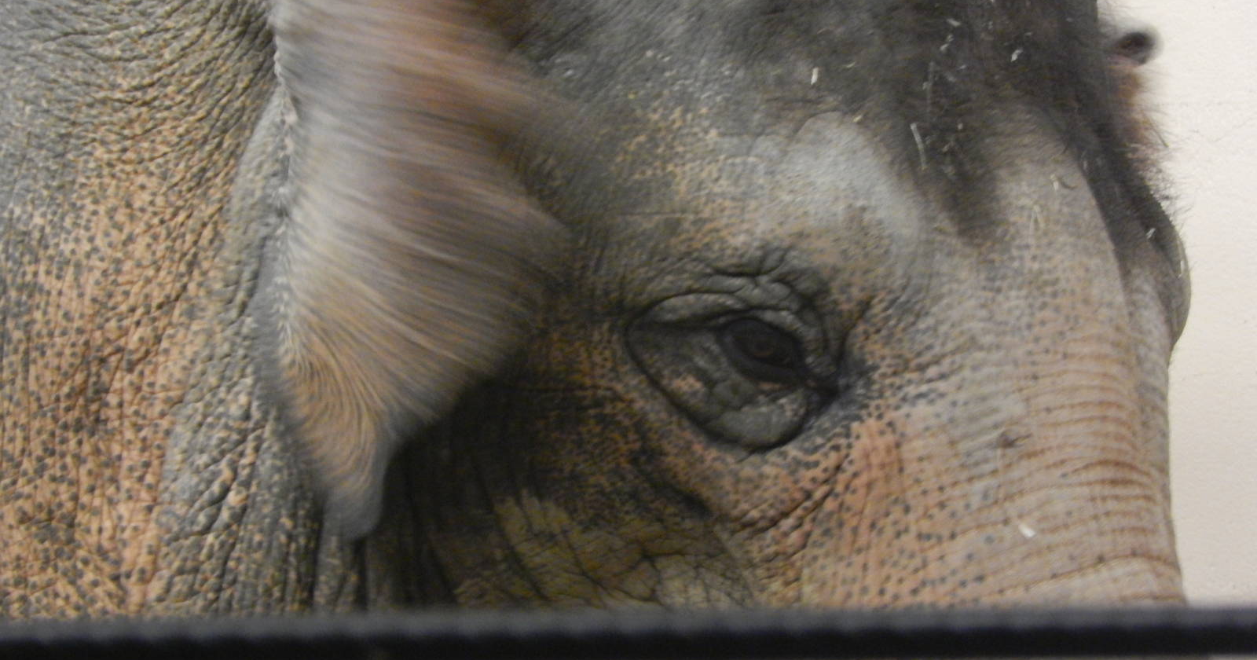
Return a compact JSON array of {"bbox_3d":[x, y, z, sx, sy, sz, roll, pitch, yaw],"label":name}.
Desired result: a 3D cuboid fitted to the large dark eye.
[{"bbox_3d":[0.079,0.013,7.500,0.051,0.039,0.027,0,-3,-7],"label":"large dark eye"}]

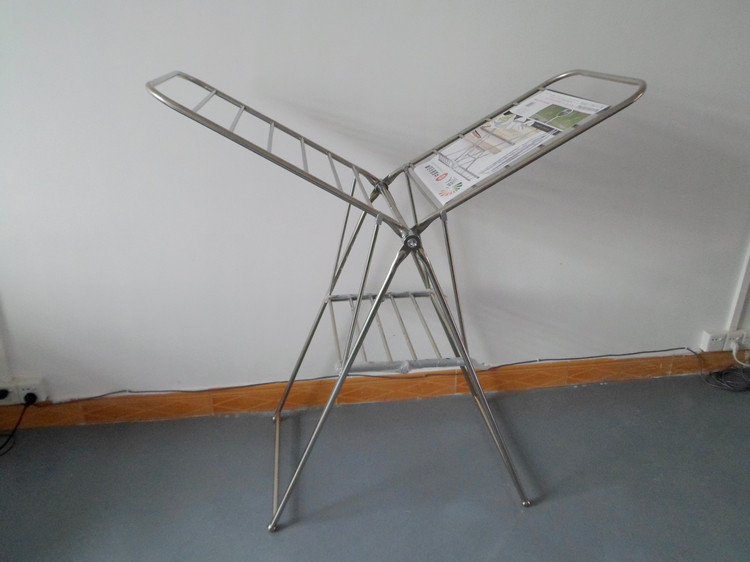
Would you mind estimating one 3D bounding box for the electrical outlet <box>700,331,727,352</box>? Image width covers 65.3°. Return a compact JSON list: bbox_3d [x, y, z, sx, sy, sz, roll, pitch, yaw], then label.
[{"bbox_3d":[1.617,0.287,2.790,0.087,0.087,0.043,-3,23,-8],"label":"electrical outlet"}]

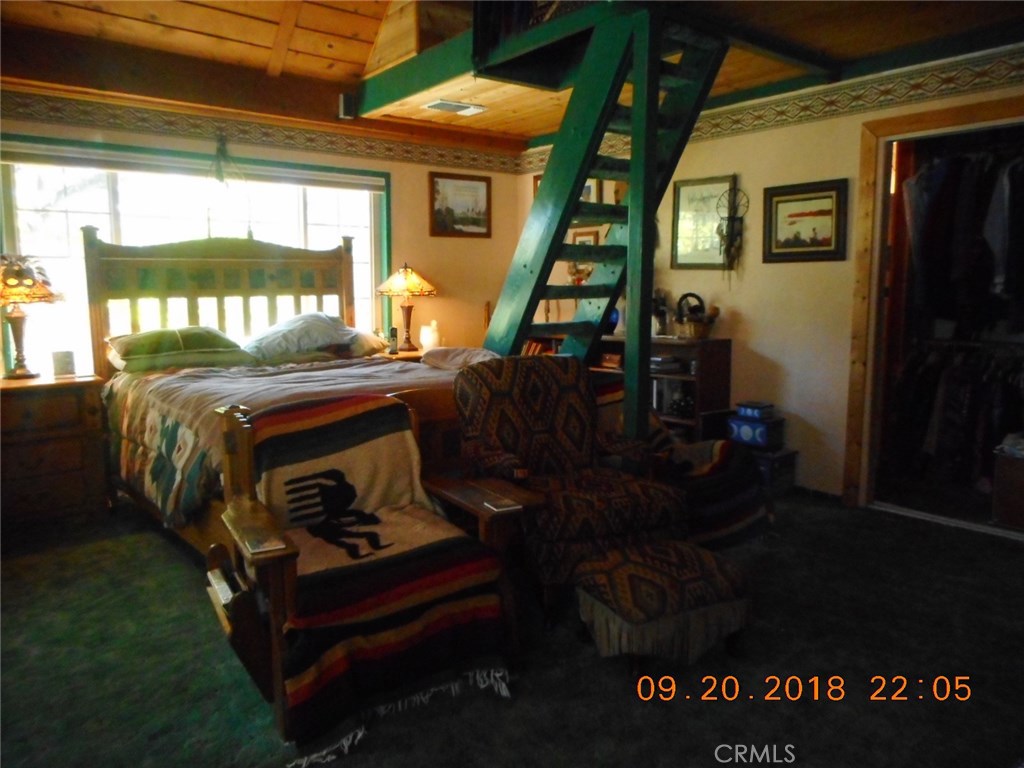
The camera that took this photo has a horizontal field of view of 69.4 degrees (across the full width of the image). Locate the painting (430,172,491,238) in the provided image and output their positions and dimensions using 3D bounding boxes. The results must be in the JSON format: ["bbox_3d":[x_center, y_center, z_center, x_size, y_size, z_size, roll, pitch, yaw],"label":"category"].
[{"bbox_3d":[-0.409,-1.425,5.909,0.585,0.485,0.030,-7,10,-40],"label":"painting"}]

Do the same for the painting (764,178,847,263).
[{"bbox_3d":[1.788,-0.992,4.561,0.035,0.470,0.563,-6,10,-36],"label":"painting"}]

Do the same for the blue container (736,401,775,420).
[{"bbox_3d":[1.487,0.175,4.512,0.120,0.085,0.155,-7,10,-40],"label":"blue container"}]

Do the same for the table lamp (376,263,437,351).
[{"bbox_3d":[-0.773,-0.582,5.468,0.440,0.645,0.440,0,8,0],"label":"table lamp"}]

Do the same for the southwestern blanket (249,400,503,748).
[{"bbox_3d":[-0.498,0.534,2.530,0.640,0.860,0.850,-5,9,-28],"label":"southwestern blanket"}]

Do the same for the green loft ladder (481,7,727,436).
[{"bbox_3d":[0.301,-0.546,4.236,0.640,2.530,1.780,-6,10,-36],"label":"green loft ladder"}]

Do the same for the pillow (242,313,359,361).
[{"bbox_3d":[-1.329,-0.304,4.677,0.700,0.270,0.420,-7,10,-40],"label":"pillow"}]

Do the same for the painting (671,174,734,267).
[{"bbox_3d":[1.324,-1.122,5.173,0.030,0.620,0.530,-6,10,-36],"label":"painting"}]

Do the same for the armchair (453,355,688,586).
[{"bbox_3d":[0.215,0.391,3.192,0.700,0.950,0.860,-4,9,-25],"label":"armchair"}]

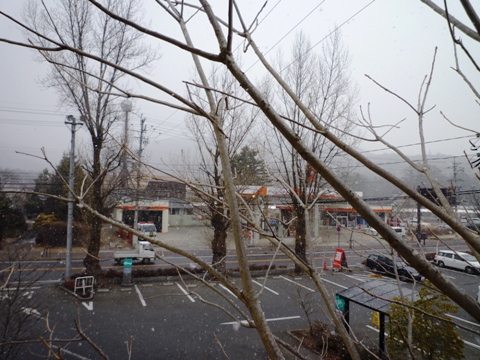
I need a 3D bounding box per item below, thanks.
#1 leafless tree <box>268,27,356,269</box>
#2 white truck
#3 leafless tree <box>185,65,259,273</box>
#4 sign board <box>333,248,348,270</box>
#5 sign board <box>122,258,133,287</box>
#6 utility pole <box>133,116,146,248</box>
[{"bbox_3d":[5.678,-2.000,27.153,6.700,18.400,6.500,1,-2,0],"label":"leafless tree"},{"bbox_3d":[-8.838,6.073,29.202,3.300,1.780,1.430,2,-2,-18],"label":"white truck"},{"bbox_3d":[-1.392,-0.584,26.080,5.300,15.200,5.300,2,-2,-18],"label":"leafless tree"},{"bbox_3d":[8.252,6.469,28.344,0.900,1.730,0.680,3,-3,-44],"label":"sign board"},{"bbox_3d":[-7.150,5.898,22.128,0.600,1.680,0.380,2,-2,-6],"label":"sign board"},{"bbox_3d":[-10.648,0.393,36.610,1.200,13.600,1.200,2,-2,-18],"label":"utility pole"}]

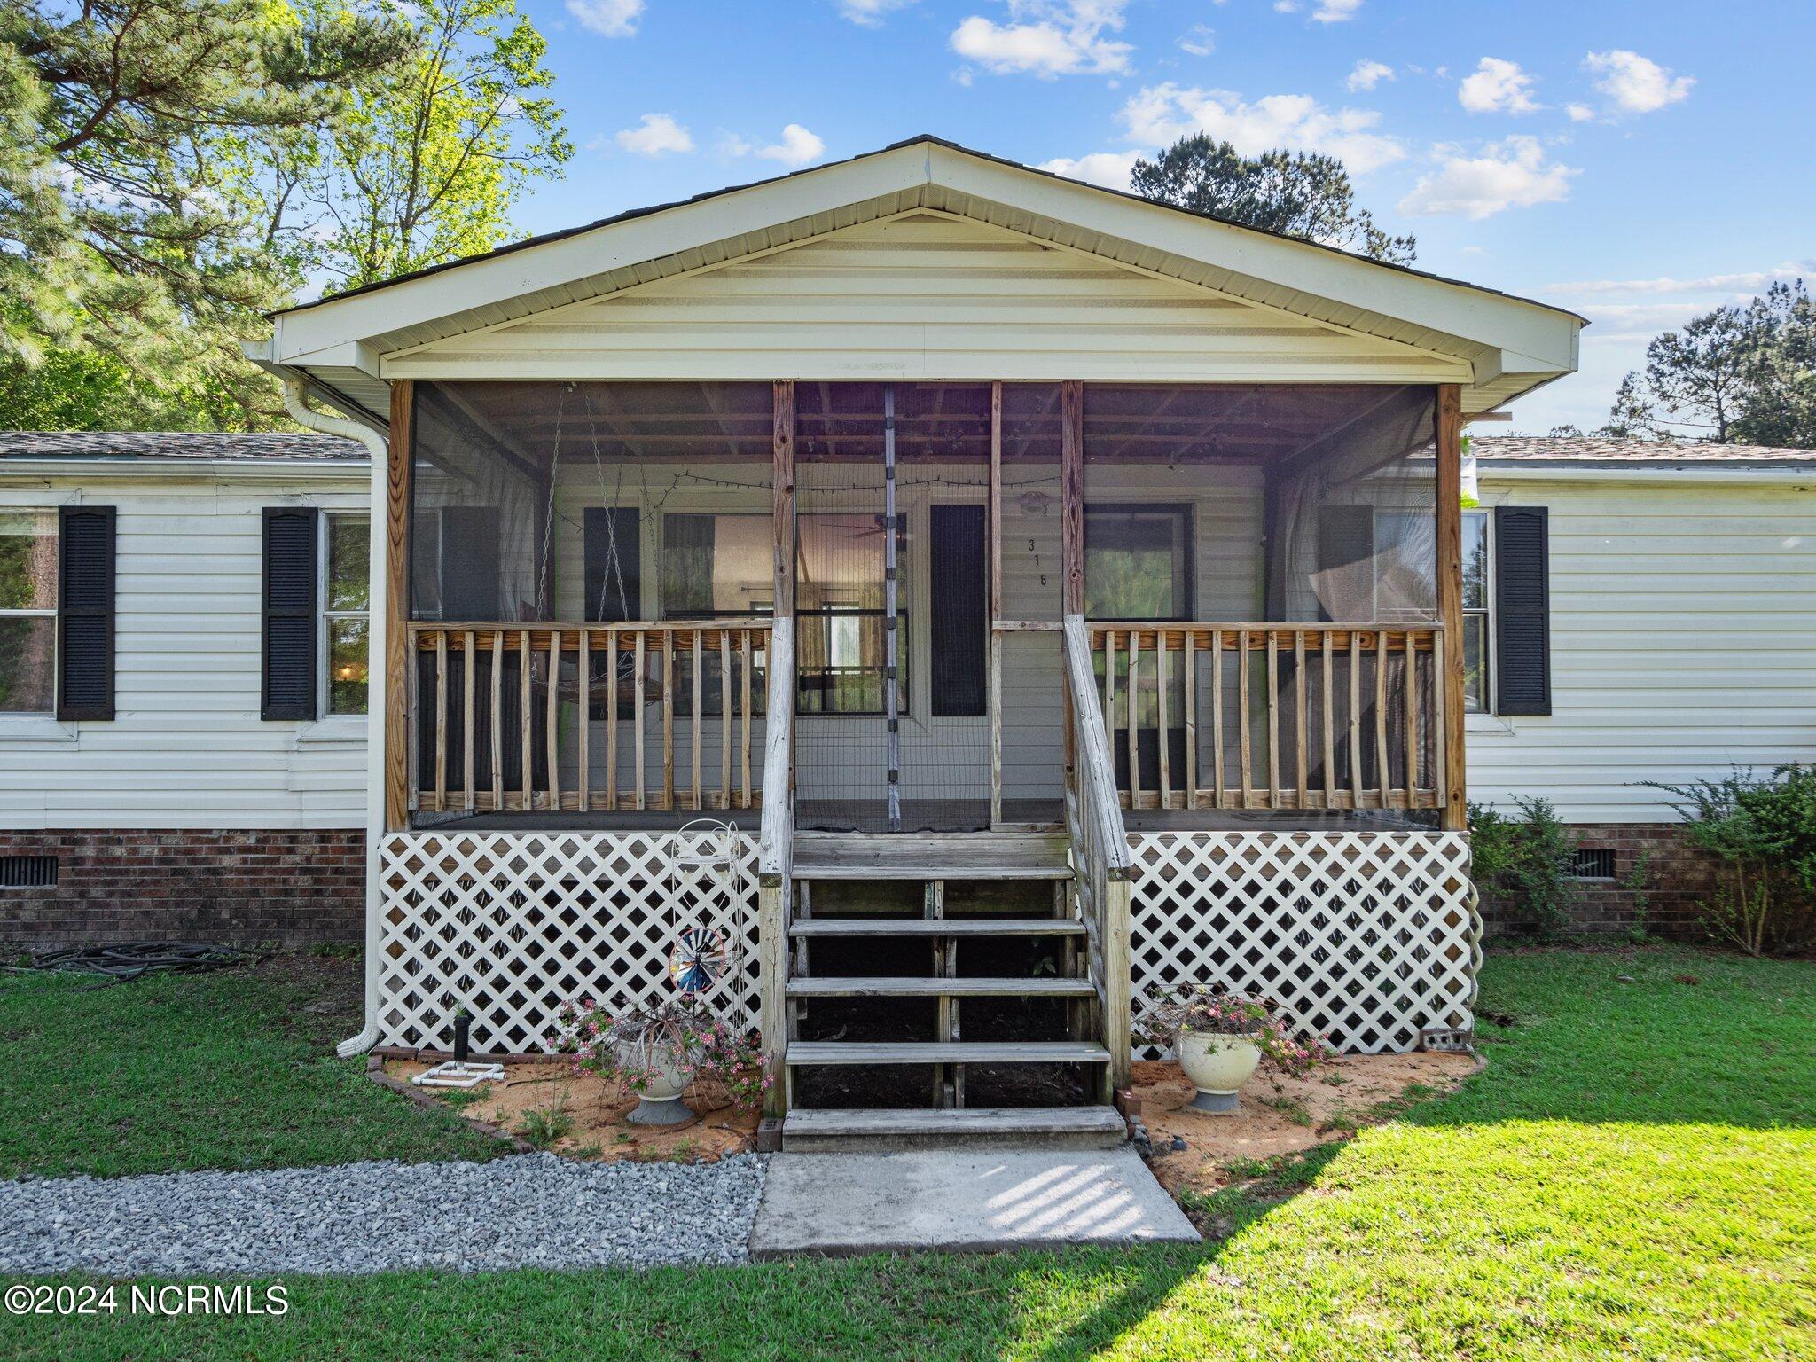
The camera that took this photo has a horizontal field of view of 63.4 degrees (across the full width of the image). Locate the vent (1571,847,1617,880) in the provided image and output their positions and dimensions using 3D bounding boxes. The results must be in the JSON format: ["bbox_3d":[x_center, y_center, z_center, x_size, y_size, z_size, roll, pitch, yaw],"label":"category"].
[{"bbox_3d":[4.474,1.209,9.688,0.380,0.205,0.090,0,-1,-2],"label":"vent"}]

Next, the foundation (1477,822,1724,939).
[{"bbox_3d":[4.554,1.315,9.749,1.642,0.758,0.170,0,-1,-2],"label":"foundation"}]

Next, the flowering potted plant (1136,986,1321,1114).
[{"bbox_3d":[1.259,1.431,5.774,0.717,0.463,0.620,0,-1,-2],"label":"flowering potted plant"}]

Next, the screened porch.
[{"bbox_3d":[0.064,-0.297,8.072,4.849,2.050,2.950,0,-1,-2],"label":"screened porch"}]

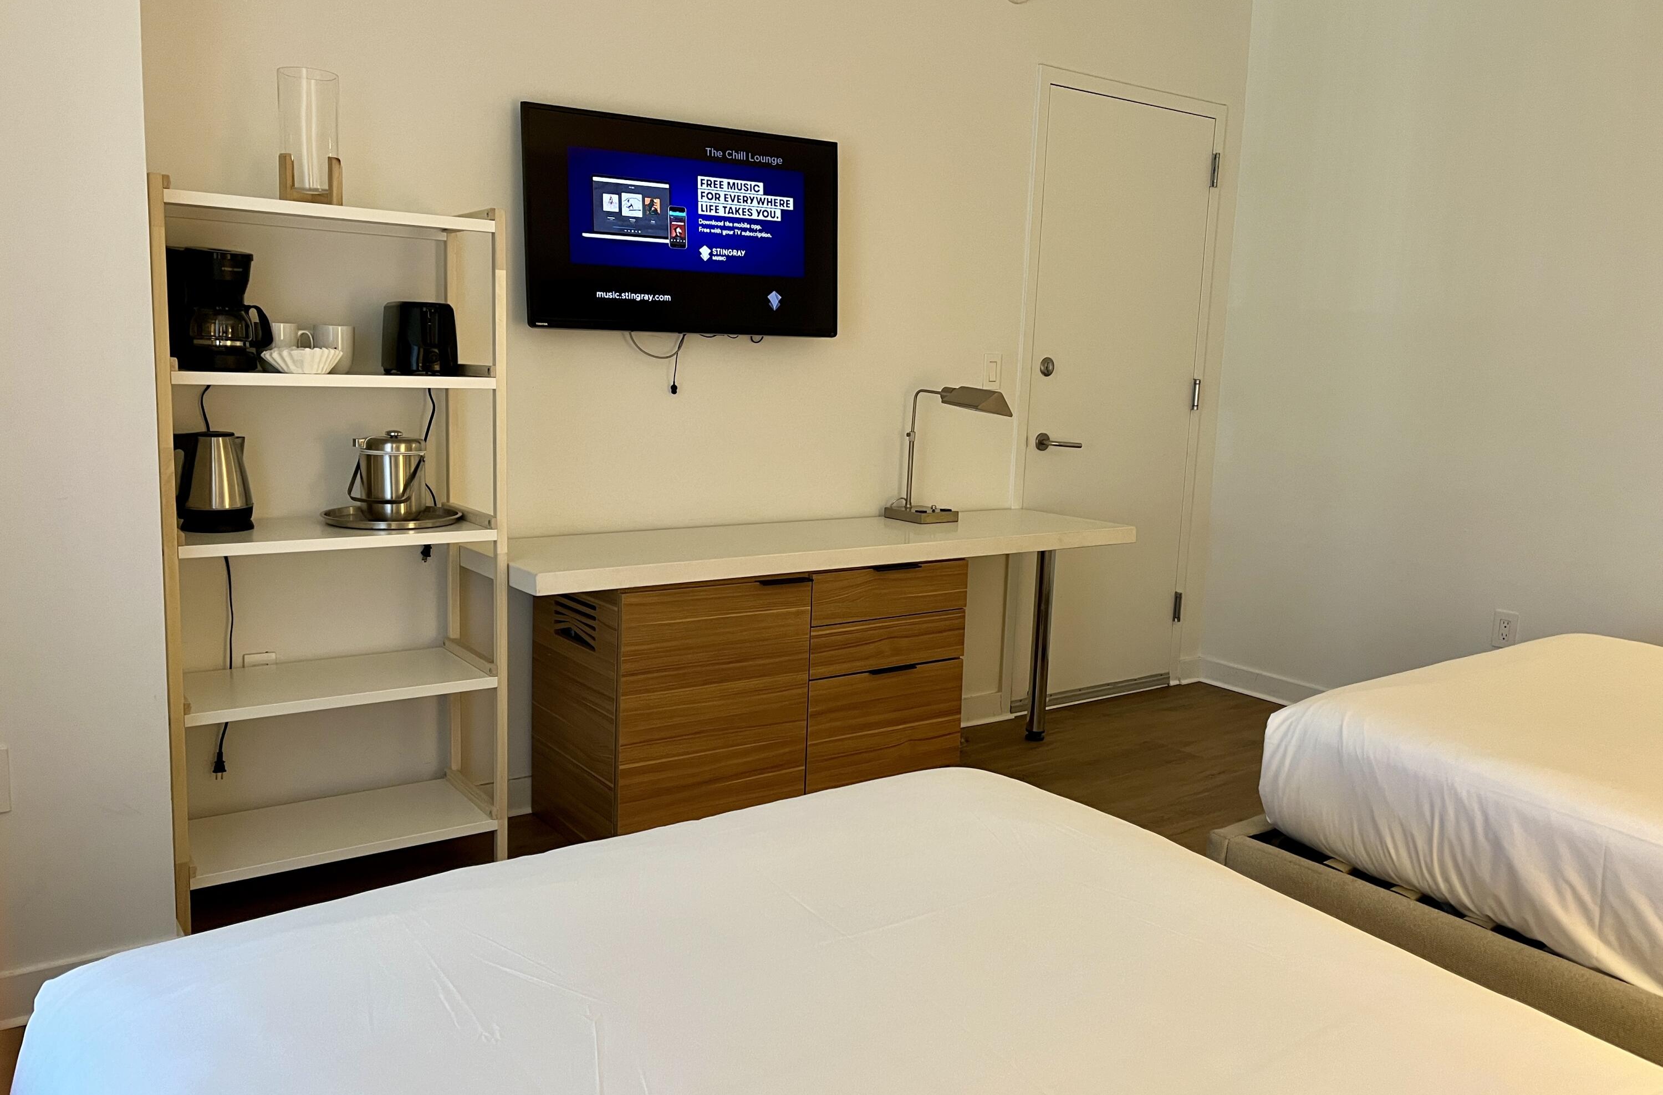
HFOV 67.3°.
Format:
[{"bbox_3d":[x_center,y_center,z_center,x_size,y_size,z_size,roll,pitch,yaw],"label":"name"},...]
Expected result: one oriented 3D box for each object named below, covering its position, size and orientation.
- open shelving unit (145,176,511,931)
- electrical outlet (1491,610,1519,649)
[{"bbox_3d":[-1.094,0.019,2.703,0.674,1.498,0.359,-4,11,-36],"label":"open shelving unit"},{"bbox_3d":[2.147,0.265,3.980,0.009,0.120,0.074,-4,11,-36],"label":"electrical outlet"}]

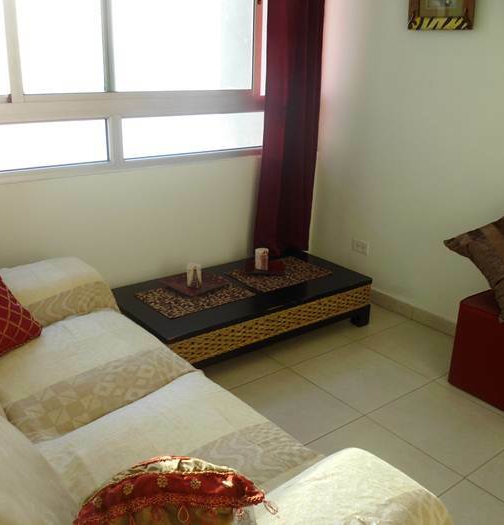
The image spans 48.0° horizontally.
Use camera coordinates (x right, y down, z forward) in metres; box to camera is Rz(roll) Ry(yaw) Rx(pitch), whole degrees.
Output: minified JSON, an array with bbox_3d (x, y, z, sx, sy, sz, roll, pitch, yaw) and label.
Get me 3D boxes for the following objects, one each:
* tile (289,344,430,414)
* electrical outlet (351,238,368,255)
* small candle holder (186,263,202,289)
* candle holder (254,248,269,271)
[{"bbox_3d":[0.481,0.502,2.538,0.445,0.012,0.445,-13,25,-36],"label":"tile"},{"bbox_3d":[0.626,-0.088,3.293,0.010,0.072,0.115,-13,25,-36],"label":"electrical outlet"},{"bbox_3d":[-0.277,0.064,2.735,0.070,0.105,0.070,2,20,-1],"label":"small candle holder"},{"bbox_3d":[0.054,-0.016,2.996,0.069,0.099,0.069,-13,25,-36],"label":"candle holder"}]

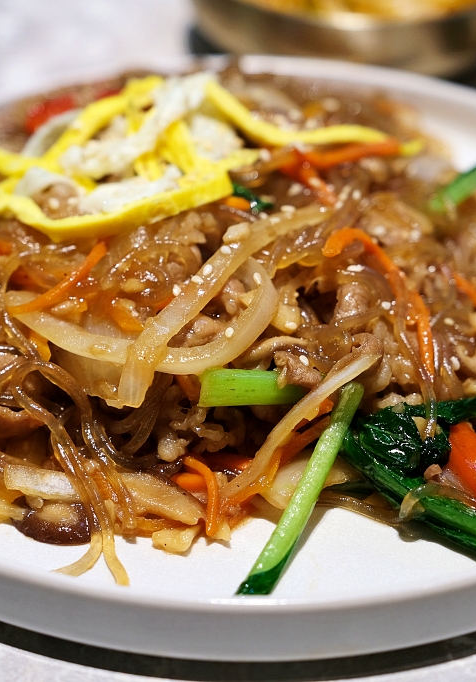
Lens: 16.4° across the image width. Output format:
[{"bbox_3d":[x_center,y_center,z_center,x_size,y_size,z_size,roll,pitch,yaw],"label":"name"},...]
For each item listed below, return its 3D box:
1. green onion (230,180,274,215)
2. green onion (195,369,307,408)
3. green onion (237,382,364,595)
[{"bbox_3d":[0.003,-0.038,0.428,0.014,0.005,0.006,26,42,18],"label":"green onion"},{"bbox_3d":[0.005,0.011,0.386,0.027,0.008,0.008,1,36,2],"label":"green onion"},{"bbox_3d":[0.016,0.033,0.371,0.007,0.006,0.059,15,54,20],"label":"green onion"}]

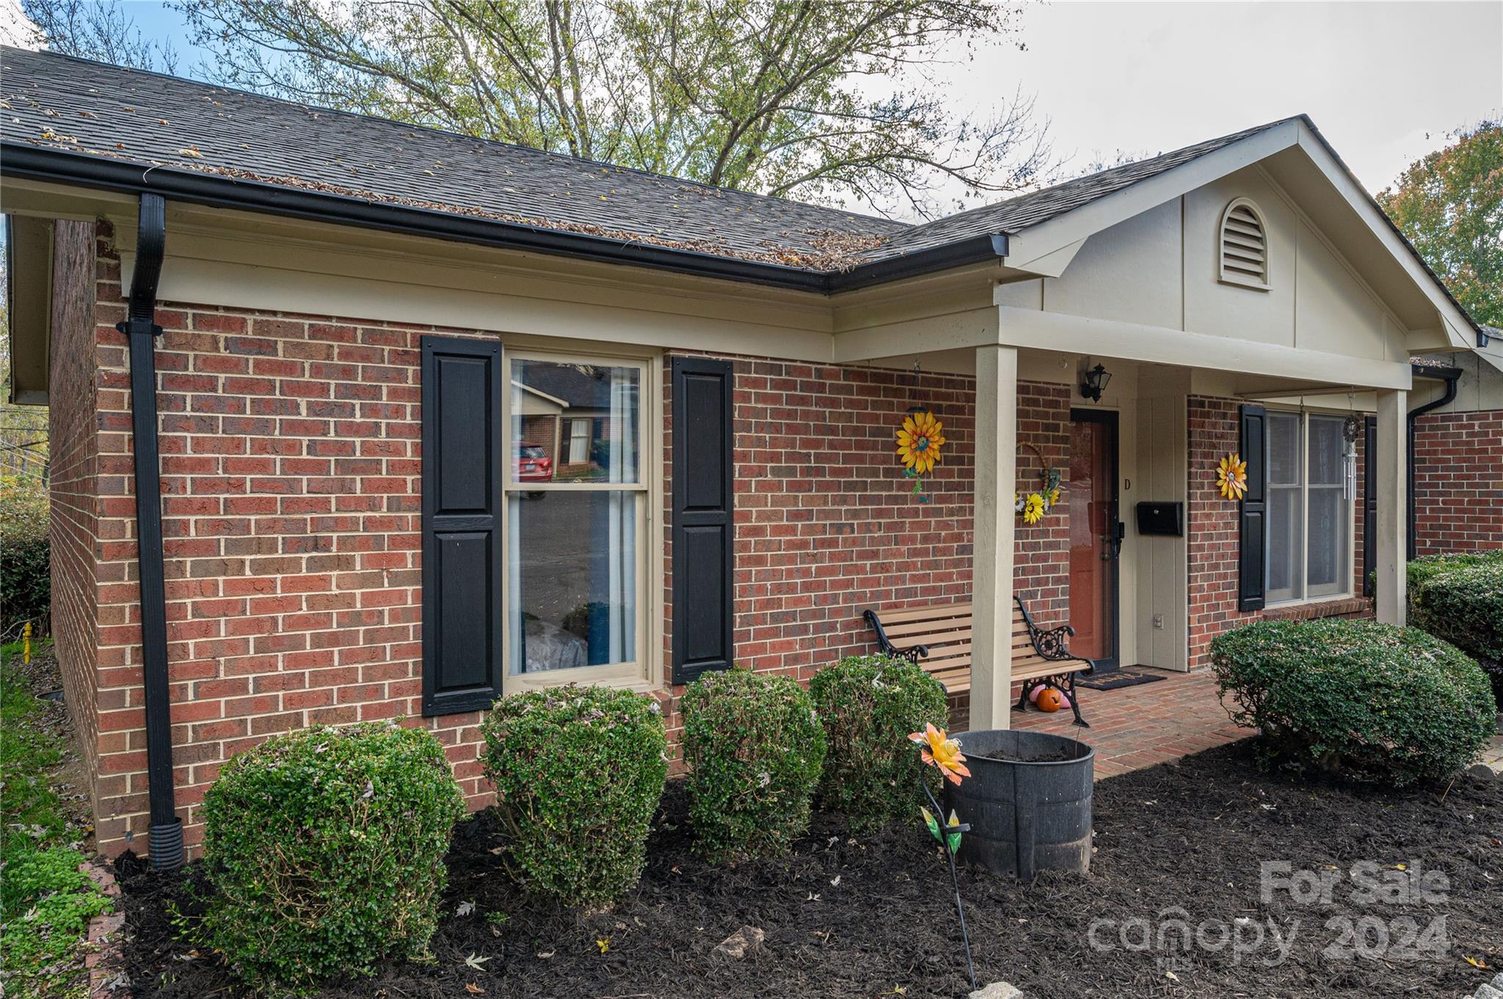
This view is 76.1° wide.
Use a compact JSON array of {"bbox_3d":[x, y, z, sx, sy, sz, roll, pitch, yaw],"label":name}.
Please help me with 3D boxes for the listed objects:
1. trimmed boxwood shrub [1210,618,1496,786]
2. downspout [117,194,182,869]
[{"bbox_3d":[3.188,1.040,5.129,1.443,0.766,1.155,0,1,-34],"label":"trimmed boxwood shrub"},{"bbox_3d":[-2.199,0.170,3.523,0.190,2.500,0.380,0,1,-34],"label":"downspout"}]

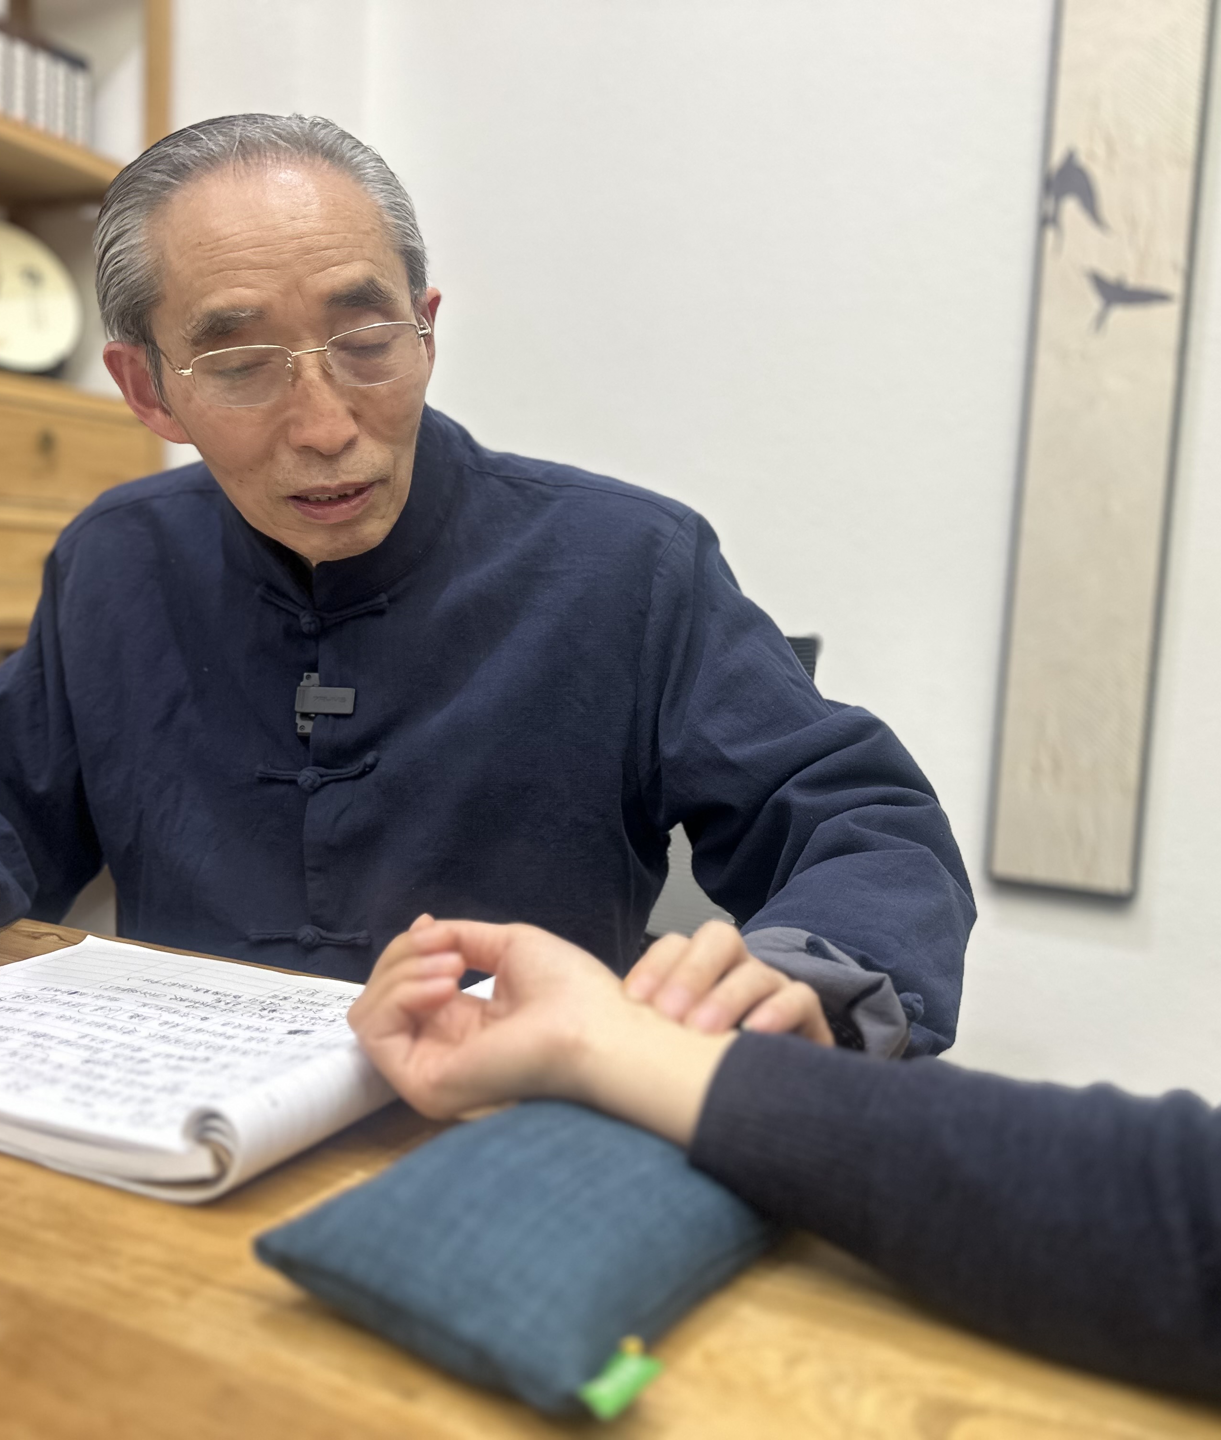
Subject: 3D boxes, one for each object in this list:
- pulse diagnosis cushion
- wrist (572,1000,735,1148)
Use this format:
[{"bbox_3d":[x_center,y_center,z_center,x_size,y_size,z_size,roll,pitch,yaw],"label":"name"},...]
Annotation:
[{"bbox_3d":[-0.031,0.183,0.482,0.142,0.047,0.138,7,7,34],"label":"pulse diagnosis cushion"},{"bbox_3d":[0.017,0.138,0.519,0.072,0.050,0.054,7,7,34],"label":"wrist"}]

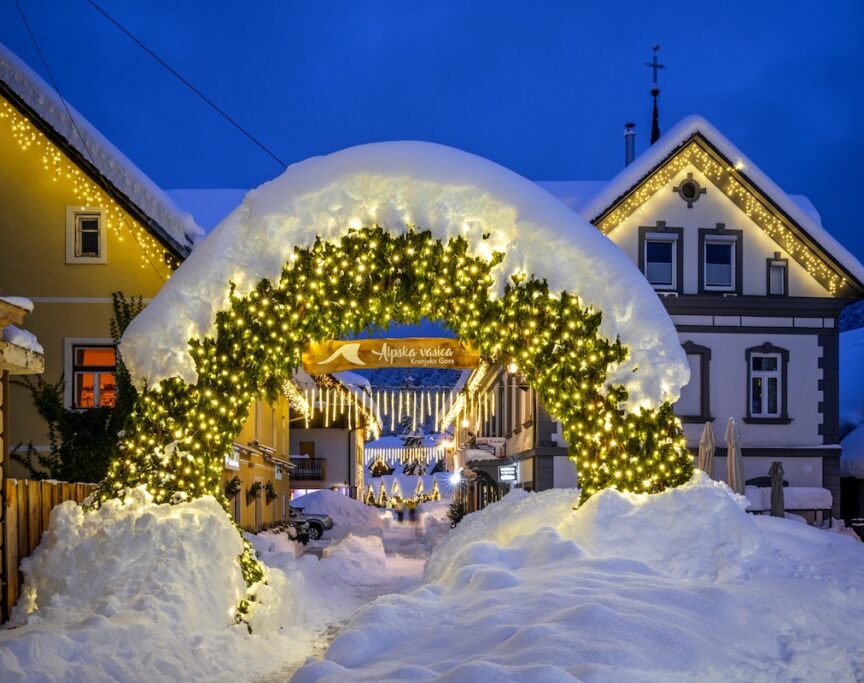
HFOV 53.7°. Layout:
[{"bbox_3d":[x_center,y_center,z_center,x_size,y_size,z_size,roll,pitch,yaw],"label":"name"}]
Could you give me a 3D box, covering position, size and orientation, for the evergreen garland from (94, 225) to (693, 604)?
[{"bbox_3d":[-0.514,1.029,11.400,7.600,5.100,1.300,0,-6,-3],"label":"evergreen garland"}]

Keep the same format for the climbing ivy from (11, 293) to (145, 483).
[{"bbox_3d":[-7.289,1.154,17.900,3.150,4.400,0.400,0,-2,-2],"label":"climbing ivy"}]

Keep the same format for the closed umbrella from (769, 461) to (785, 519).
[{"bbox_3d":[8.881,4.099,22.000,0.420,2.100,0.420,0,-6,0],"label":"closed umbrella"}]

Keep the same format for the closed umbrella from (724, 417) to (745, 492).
[{"bbox_3d":[6.451,3.007,18.200,0.430,2.750,0.430,0,-6,0],"label":"closed umbrella"}]

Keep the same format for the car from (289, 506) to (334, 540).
[{"bbox_3d":[-6.741,8.180,39.000,4.600,1.750,1.850,-3,-7,25],"label":"car"}]

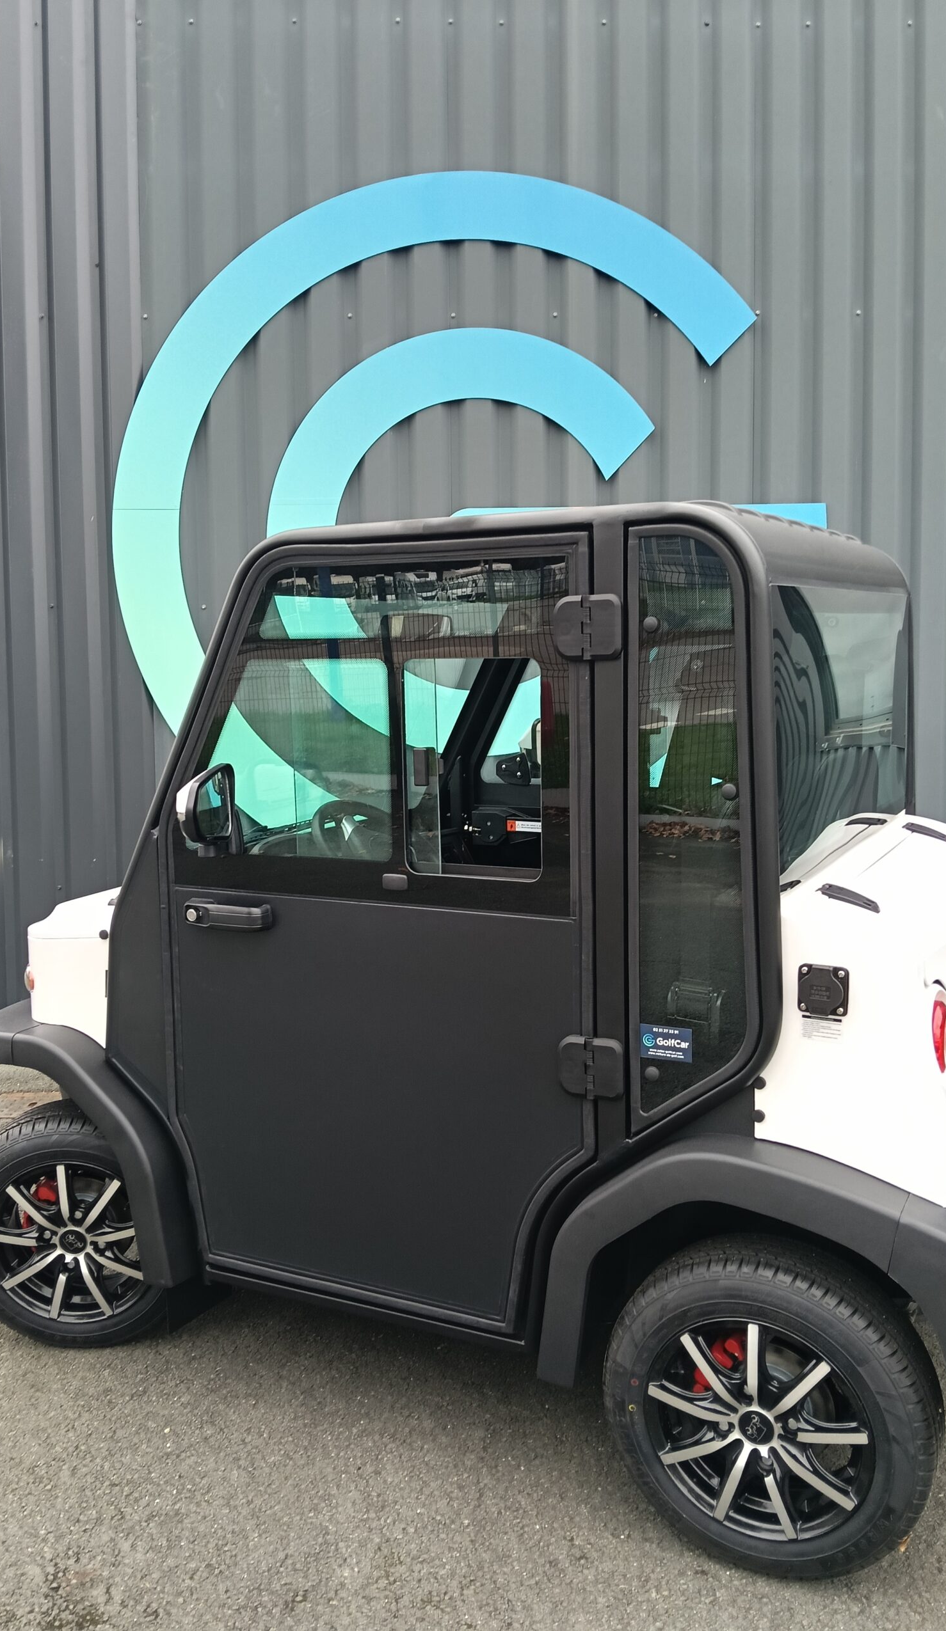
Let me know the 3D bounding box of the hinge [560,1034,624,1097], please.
[{"bbox_3d":[0.201,0.436,2.209,0.122,0.112,0.025,2,5,28],"label":"hinge"}]

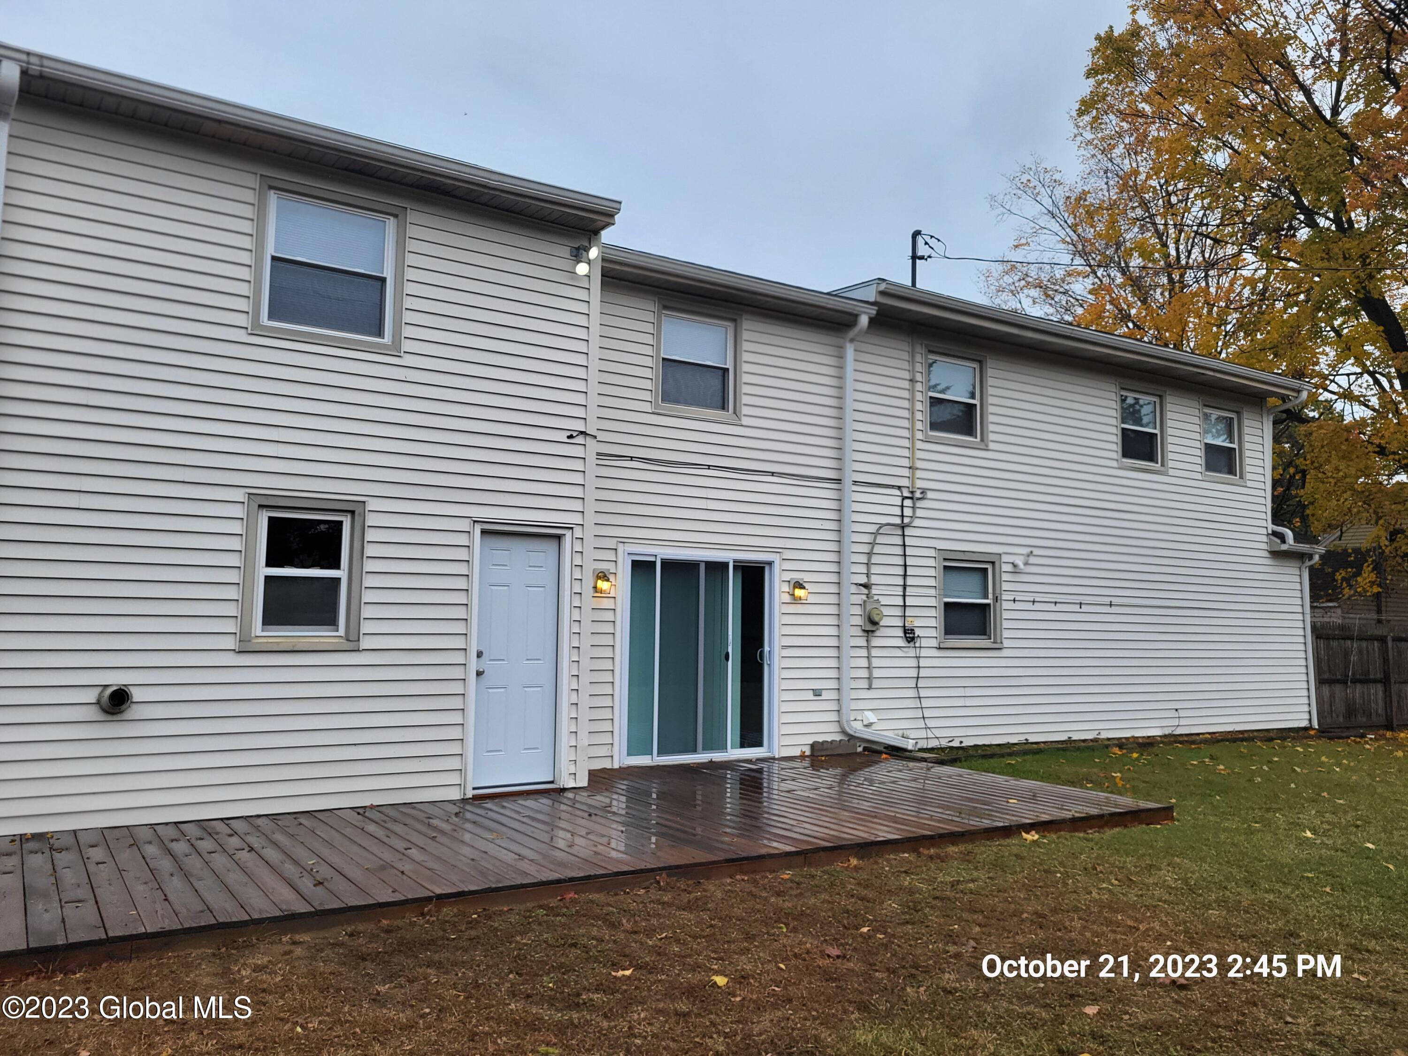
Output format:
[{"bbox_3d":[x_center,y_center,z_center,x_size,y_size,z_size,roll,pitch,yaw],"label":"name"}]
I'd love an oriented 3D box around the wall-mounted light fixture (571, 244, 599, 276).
[{"bbox_3d":[-1.014,-2.278,8.986,0.230,0.250,0.190,4,-7,-33],"label":"wall-mounted light fixture"}]

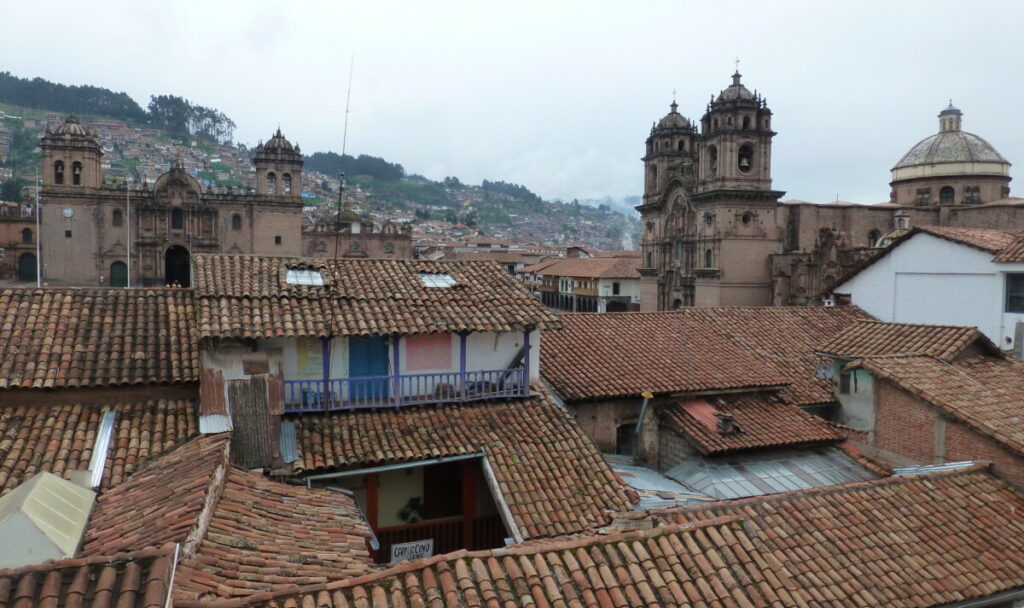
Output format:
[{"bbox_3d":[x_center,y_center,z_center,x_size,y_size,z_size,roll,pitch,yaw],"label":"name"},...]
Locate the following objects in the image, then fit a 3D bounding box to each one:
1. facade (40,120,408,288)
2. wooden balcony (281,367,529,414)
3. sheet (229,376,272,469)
[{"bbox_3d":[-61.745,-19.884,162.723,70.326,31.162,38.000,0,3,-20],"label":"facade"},{"bbox_3d":[-2.923,2.352,20.402,7.094,0.826,0.950,-1,3,-24],"label":"wooden balcony"},{"bbox_3d":[-6.510,2.939,17.647,0.956,2.298,0.100,-1,3,-24],"label":"sheet"}]

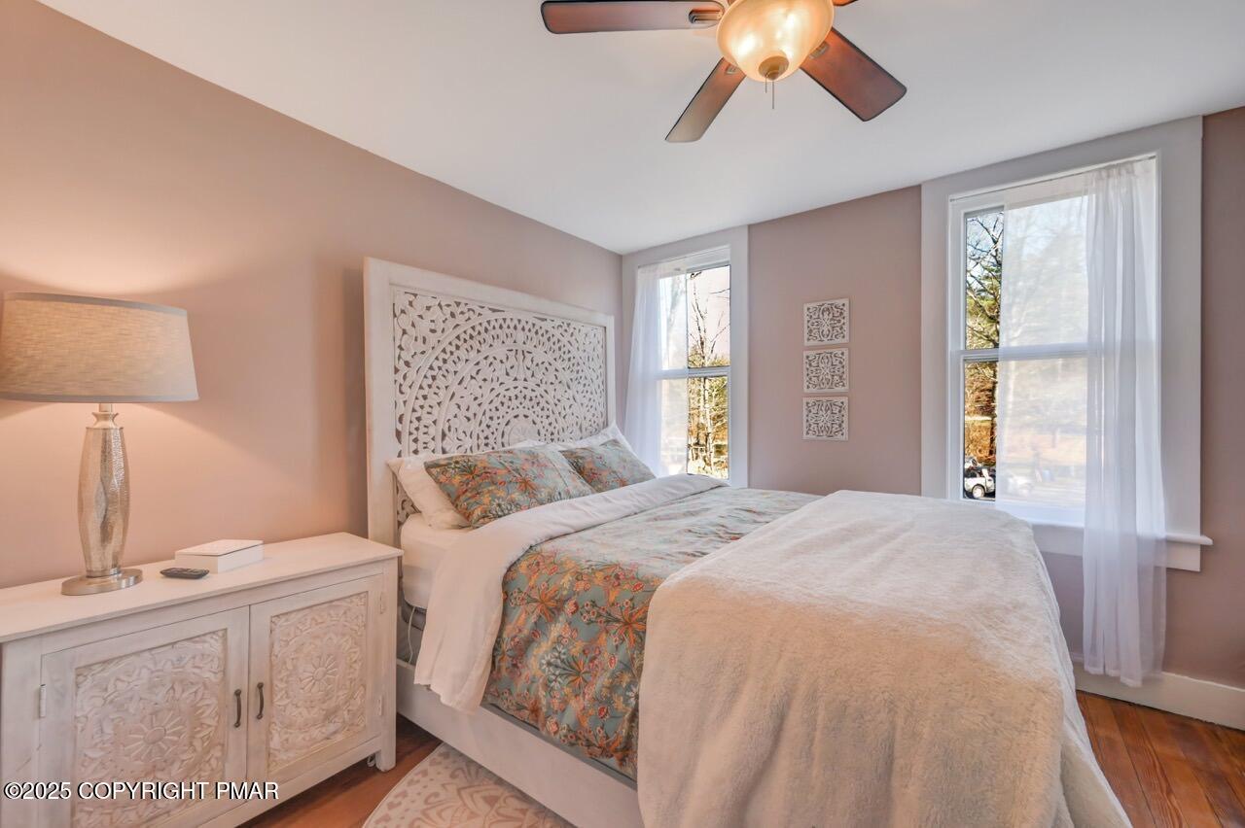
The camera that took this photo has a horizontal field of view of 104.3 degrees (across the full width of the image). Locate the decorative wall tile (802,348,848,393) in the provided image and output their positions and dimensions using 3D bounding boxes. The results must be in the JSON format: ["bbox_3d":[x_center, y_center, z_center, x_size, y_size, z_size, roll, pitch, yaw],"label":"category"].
[{"bbox_3d":[1.107,-0.232,2.630,0.231,0.233,0.016,0,0,38],"label":"decorative wall tile"}]

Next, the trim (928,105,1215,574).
[{"bbox_3d":[1.798,-0.263,2.076,0.945,1.693,0.090,0,0,38],"label":"trim"}]

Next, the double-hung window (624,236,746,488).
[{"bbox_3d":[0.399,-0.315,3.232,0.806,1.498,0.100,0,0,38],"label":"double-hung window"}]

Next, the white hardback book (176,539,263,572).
[{"bbox_3d":[-1.213,0.429,1.464,0.145,0.052,0.150,1,0,6],"label":"white hardback book"}]

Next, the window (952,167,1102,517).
[{"bbox_3d":[1.834,-0.289,2.118,0.665,1.457,0.100,0,0,38],"label":"window"}]

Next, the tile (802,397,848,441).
[{"bbox_3d":[1.104,0.026,2.629,0.231,0.233,0.016,0,0,38],"label":"tile"}]

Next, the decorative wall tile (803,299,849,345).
[{"bbox_3d":[1.109,-0.495,2.631,0.231,0.234,0.016,0,0,38],"label":"decorative wall tile"}]

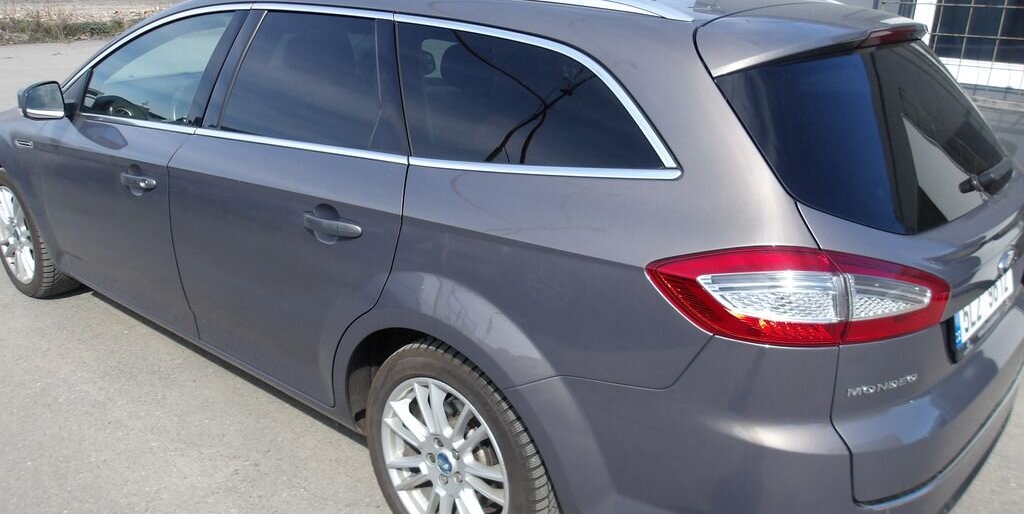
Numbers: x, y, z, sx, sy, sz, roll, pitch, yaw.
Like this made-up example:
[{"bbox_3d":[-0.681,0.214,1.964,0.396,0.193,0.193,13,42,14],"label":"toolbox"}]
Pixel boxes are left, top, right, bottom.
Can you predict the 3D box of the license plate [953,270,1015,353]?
[{"bbox_3d":[1.166,0.099,1.969,0.020,0.110,0.520,2,15,41],"label":"license plate"}]

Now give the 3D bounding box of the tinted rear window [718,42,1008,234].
[{"bbox_3d":[0.981,-0.322,2.001,1.260,0.470,0.130,-20,-11,-47],"label":"tinted rear window"}]

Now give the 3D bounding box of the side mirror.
[{"bbox_3d":[-1.790,-0.595,3.046,0.120,0.155,0.185,11,21,27],"label":"side mirror"}]

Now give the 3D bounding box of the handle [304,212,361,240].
[{"bbox_3d":[-0.469,-0.080,2.086,0.220,0.045,0.052,16,23,37],"label":"handle"}]

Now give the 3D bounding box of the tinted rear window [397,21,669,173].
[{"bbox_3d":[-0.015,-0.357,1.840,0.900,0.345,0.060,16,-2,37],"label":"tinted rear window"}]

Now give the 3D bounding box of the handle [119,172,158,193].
[{"bbox_3d":[-1.286,-0.256,2.749,0.220,0.045,0.052,16,23,37],"label":"handle"}]

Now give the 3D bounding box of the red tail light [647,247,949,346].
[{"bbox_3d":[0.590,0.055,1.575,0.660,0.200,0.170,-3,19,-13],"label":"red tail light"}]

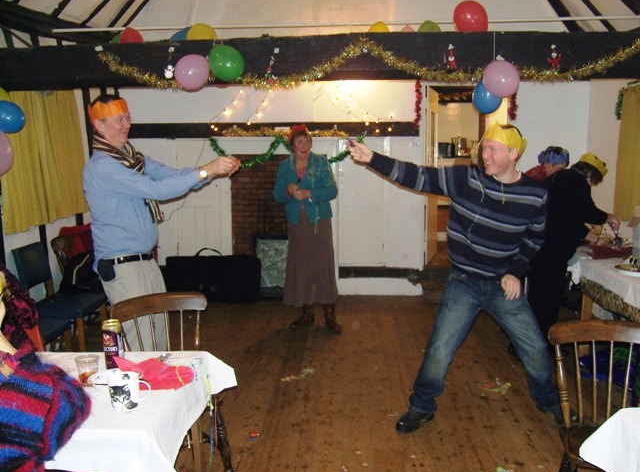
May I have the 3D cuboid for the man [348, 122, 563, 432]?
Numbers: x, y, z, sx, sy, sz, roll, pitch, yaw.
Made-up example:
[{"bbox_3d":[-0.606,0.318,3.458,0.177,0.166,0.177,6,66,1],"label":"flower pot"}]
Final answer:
[{"bbox_3d":[0.740,0.207,3.250,1.180,1.600,0.540,1,8,12],"label":"man"}]

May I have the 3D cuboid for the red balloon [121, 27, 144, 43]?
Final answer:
[{"bbox_3d":[-1.402,-1.454,4.700,0.190,0.230,0.190,0,8,0],"label":"red balloon"}]

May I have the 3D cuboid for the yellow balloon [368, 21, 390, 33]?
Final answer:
[{"bbox_3d":[0.435,-1.471,4.600,0.180,0.210,0.180,0,8,0],"label":"yellow balloon"}]

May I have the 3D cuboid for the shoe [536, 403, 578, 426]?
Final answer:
[{"bbox_3d":[1.332,0.948,3.459,0.110,0.110,0.285,-5,10,-26],"label":"shoe"}]

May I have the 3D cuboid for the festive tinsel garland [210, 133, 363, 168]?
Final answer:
[{"bbox_3d":[-0.322,-0.816,6.033,1.470,0.350,0.100,0,9,2],"label":"festive tinsel garland"}]

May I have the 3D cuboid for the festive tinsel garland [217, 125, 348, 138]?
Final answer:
[{"bbox_3d":[-0.362,-0.994,6.068,1.280,0.130,0.130,0,9,2],"label":"festive tinsel garland"}]

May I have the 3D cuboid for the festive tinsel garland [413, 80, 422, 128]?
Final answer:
[{"bbox_3d":[0.946,-1.305,6.100,0.085,0.520,0.080,0,8,0],"label":"festive tinsel garland"}]

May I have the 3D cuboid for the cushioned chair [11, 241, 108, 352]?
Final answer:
[{"bbox_3d":[-1.746,0.487,4.282,0.480,0.860,0.410,0,9,2],"label":"cushioned chair"}]

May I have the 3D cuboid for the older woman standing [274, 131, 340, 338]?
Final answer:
[{"bbox_3d":[-0.093,-0.068,5.085,0.530,1.670,0.420,1,9,9],"label":"older woman standing"}]

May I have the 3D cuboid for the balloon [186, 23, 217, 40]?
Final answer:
[{"bbox_3d":[-0.882,-1.469,4.700,0.230,0.250,0.230,0,8,0],"label":"balloon"}]

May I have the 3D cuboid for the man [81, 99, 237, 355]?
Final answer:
[{"bbox_3d":[-0.775,0.167,3.120,0.750,1.730,0.500,3,8,20],"label":"man"}]

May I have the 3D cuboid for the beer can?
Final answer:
[{"bbox_3d":[-0.702,0.375,2.127,0.066,0.168,0.066,-1,9,0],"label":"beer can"}]

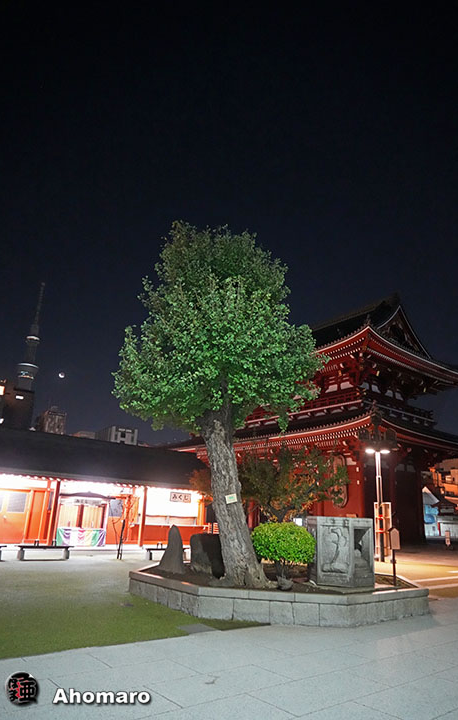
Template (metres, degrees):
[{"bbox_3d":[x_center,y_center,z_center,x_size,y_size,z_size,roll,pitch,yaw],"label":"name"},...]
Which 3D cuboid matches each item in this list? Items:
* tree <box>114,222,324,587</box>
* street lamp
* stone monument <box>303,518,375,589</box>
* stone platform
[{"bbox_3d":[-0.222,0.439,9.367,4.130,7.050,4.000,3,-18,1],"label":"tree"},{"bbox_3d":[6.273,5.294,20.137,1.650,5.850,1.300,-3,-19,17],"label":"street lamp"},{"bbox_3d":[2.101,3.629,9.154,1.250,1.150,1.100,-3,-19,20],"label":"stone monument"},{"bbox_3d":[0.896,4.379,9.296,5.344,0.400,4.672,2,-18,3],"label":"stone platform"}]

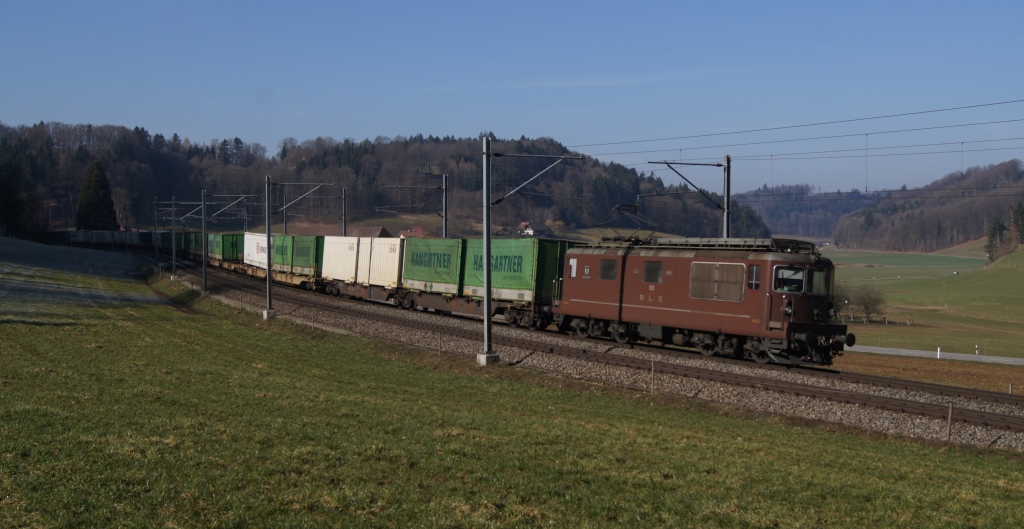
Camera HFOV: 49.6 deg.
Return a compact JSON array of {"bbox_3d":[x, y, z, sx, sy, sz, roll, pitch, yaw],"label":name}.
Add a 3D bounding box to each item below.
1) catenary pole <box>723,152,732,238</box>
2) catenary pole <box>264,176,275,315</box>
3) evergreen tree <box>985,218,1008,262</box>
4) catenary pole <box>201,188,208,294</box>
[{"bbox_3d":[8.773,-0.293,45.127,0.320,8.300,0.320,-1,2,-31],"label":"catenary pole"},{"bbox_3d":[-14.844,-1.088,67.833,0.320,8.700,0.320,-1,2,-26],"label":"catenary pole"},{"bbox_3d":[201.074,-9.960,460.000,9.300,18.300,9.000,0,2,0],"label":"evergreen tree"},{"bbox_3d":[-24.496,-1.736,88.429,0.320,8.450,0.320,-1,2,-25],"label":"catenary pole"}]

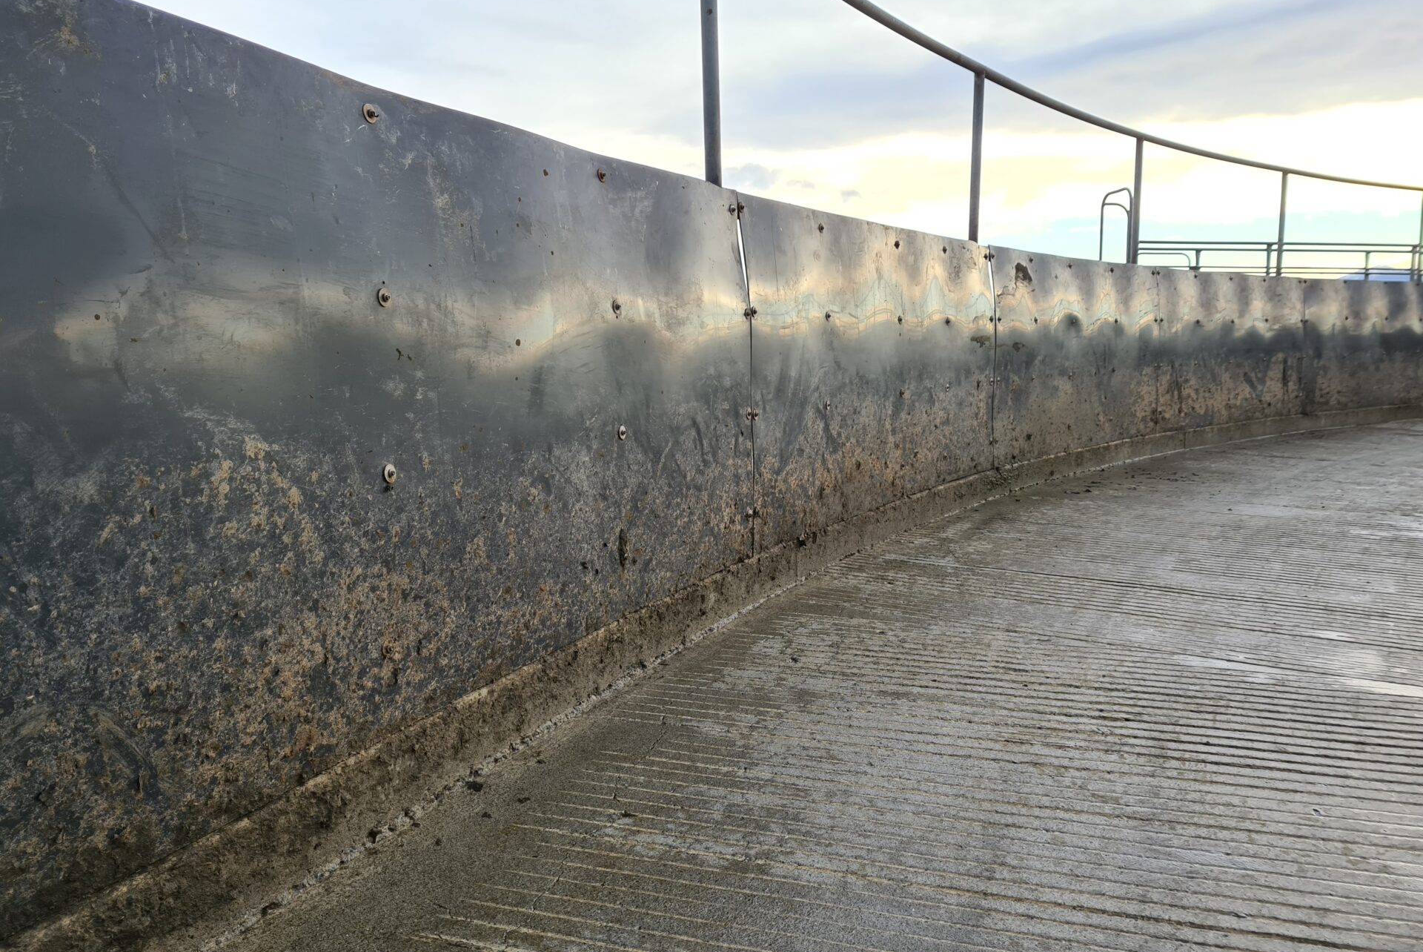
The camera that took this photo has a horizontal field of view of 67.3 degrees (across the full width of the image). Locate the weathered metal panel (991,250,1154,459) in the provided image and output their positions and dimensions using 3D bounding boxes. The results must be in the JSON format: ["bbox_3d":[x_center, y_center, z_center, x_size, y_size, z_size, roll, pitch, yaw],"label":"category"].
[{"bbox_3d":[2.239,-0.724,6.432,0.063,1.143,2.508,2,7,41],"label":"weathered metal panel"}]

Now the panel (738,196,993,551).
[{"bbox_3d":[0.756,-0.455,4.438,0.063,1.143,2.508,1,7,32],"label":"panel"}]

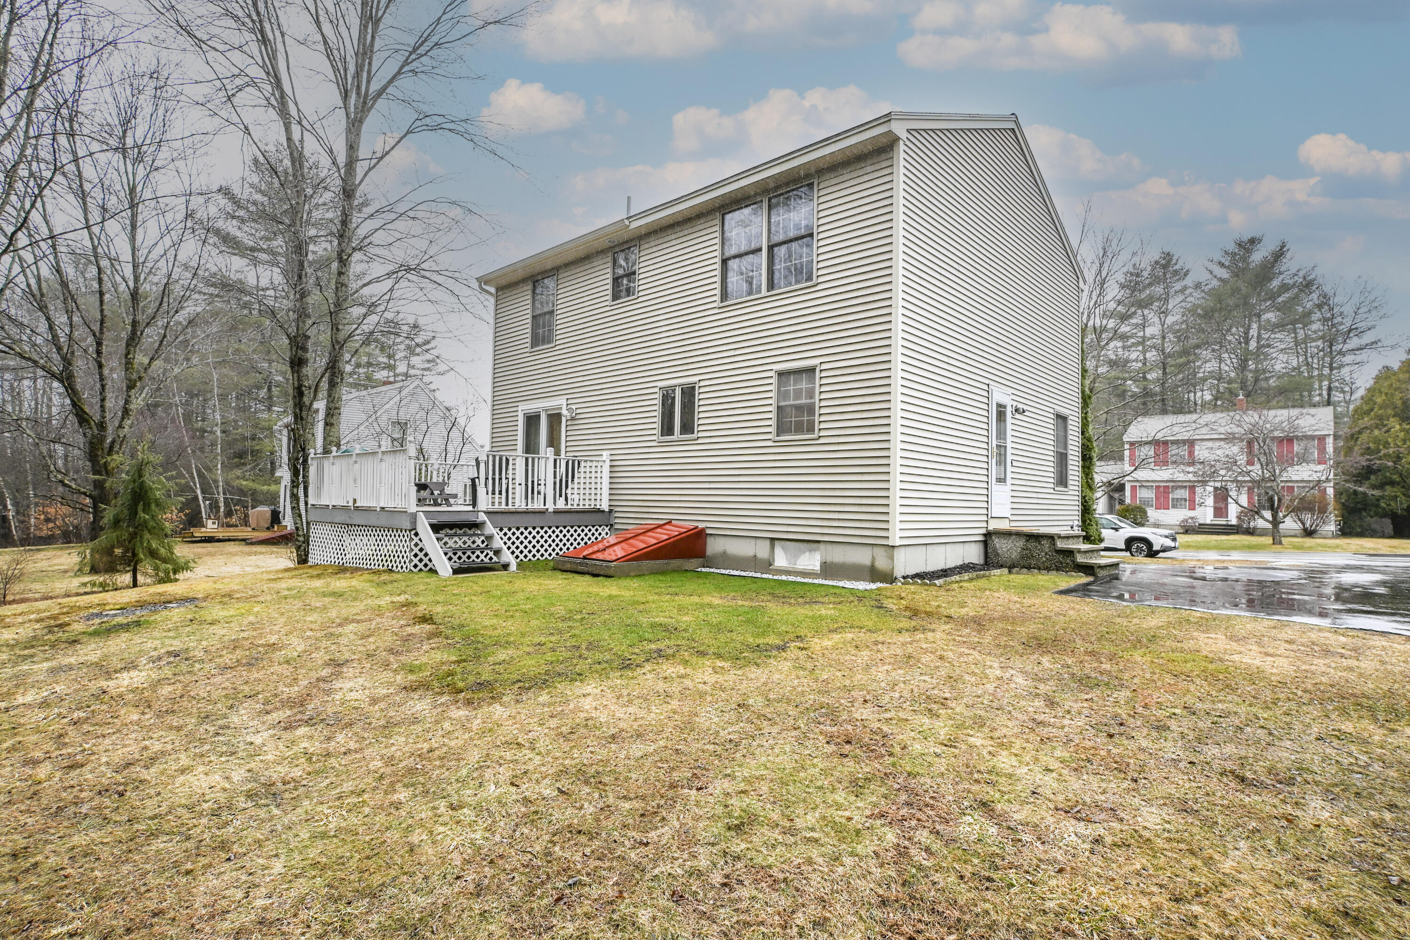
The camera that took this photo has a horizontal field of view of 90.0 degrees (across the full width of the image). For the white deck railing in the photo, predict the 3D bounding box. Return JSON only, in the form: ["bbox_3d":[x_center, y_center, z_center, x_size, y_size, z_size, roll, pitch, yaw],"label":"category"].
[{"bbox_3d":[-4.393,0.224,12.588,4.130,1.040,3.650,-1,-4,43],"label":"white deck railing"}]

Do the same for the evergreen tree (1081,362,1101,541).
[{"bbox_3d":[8.172,-0.340,15.647,1.200,4.500,1.200,-1,-4,43],"label":"evergreen tree"}]

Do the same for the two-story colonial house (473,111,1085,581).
[{"bbox_3d":[1.596,-2.120,15.188,9.850,7.720,8.560,-1,-4,43],"label":"two-story colonial house"}]

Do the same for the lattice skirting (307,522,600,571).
[{"bbox_3d":[-4.382,1.338,12.541,4.070,0.790,3.590,-1,-4,43],"label":"lattice skirting"}]

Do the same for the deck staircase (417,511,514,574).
[{"bbox_3d":[-3.332,1.022,9.932,1.070,0.830,1.030,-1,-4,43],"label":"deck staircase"}]

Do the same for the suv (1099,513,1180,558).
[{"bbox_3d":[15.400,2.470,27.200,4.650,1.730,1.830,-1,-4,43],"label":"suv"}]

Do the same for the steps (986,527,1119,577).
[{"bbox_3d":[5.377,1.249,10.847,1.580,0.630,1.260,-1,-4,43],"label":"steps"}]

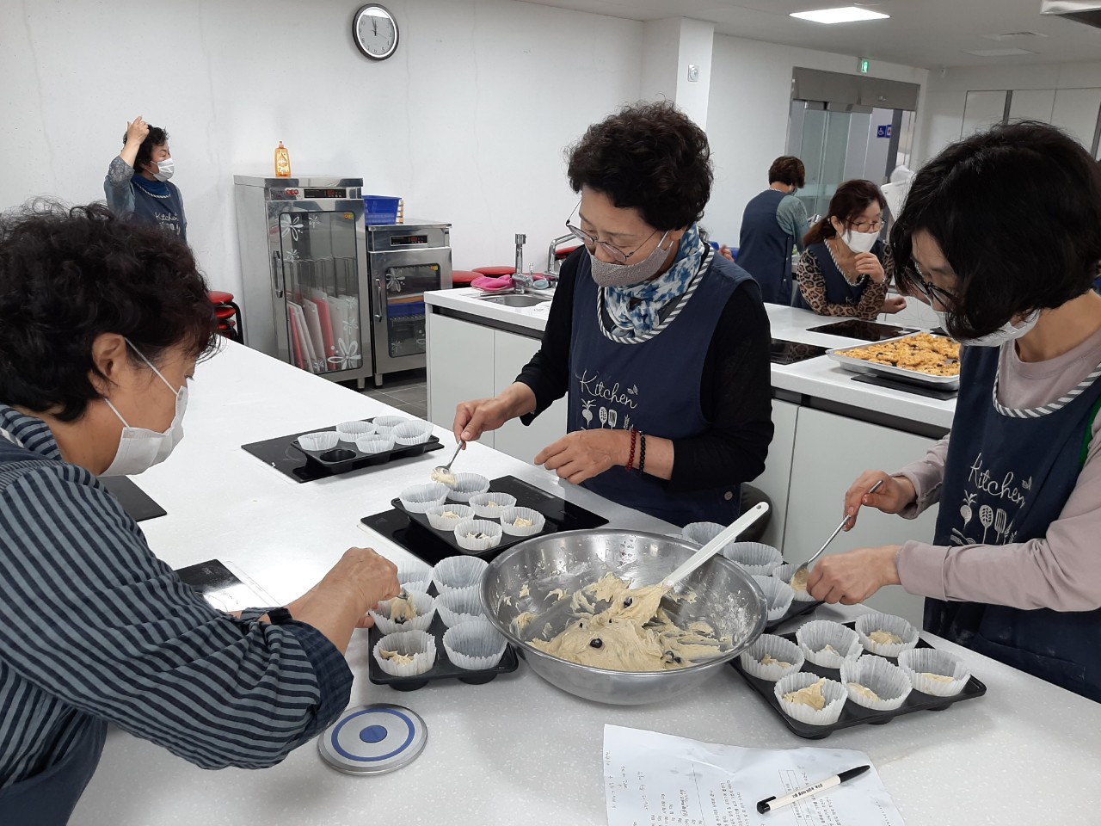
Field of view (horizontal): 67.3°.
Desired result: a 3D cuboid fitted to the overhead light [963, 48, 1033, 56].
[{"bbox_3d":[5.034,-4.061,9.280,0.600,0.040,0.600,-14,22,-40],"label":"overhead light"}]

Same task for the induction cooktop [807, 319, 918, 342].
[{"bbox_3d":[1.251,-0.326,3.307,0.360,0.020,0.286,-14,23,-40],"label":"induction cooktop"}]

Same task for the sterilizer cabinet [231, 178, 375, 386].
[{"bbox_3d":[-1.565,-0.802,5.307,0.630,1.360,0.490,-13,22,-39],"label":"sterilizer cabinet"}]

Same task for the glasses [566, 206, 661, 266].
[{"bbox_3d":[0.123,-0.348,1.446,0.138,0.045,0.135,32,73,24],"label":"glasses"}]

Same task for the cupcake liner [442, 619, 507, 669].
[{"bbox_3d":[-0.095,0.306,1.052,0.081,0.045,0.081,1,17,0],"label":"cupcake liner"}]

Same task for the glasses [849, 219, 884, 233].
[{"bbox_3d":[1.273,-0.777,3.379,0.140,0.045,0.130,-6,32,-21],"label":"glasses"}]

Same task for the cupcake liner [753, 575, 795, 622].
[{"bbox_3d":[0.302,0.272,1.170,0.083,0.052,0.083,1,17,0],"label":"cupcake liner"}]

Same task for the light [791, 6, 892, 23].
[{"bbox_3d":[2.428,-3.350,6.933,0.590,0.050,0.590,-13,22,-39],"label":"light"}]

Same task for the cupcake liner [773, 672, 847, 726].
[{"bbox_3d":[0.301,0.339,0.957,0.084,0.050,0.084,1,17,0],"label":"cupcake liner"}]

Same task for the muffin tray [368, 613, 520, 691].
[{"bbox_3d":[-0.151,0.290,1.116,0.180,0.032,0.268,-3,17,-11],"label":"muffin tray"}]

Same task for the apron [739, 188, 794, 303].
[{"bbox_3d":[1.364,-0.934,5.105,0.300,0.860,0.420,-14,22,-40],"label":"apron"}]

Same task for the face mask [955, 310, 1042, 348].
[{"bbox_3d":[0.519,-0.123,1.010,0.140,0.120,0.110,19,68,45],"label":"face mask"}]

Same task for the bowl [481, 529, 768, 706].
[{"bbox_3d":[0.087,0.273,1.050,0.355,0.108,0.355,1,17,0],"label":"bowl"}]

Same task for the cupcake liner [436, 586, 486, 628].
[{"bbox_3d":[-0.115,0.278,1.142,0.083,0.045,0.083,1,17,0],"label":"cupcake liner"}]

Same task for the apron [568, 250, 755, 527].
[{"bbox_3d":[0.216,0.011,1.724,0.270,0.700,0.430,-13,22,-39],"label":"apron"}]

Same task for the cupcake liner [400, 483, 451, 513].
[{"bbox_3d":[-0.225,0.166,1.487,0.086,0.045,0.086,1,17,0],"label":"cupcake liner"}]

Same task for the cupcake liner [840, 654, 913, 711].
[{"bbox_3d":[0.378,0.330,0.971,0.080,0.049,0.080,-14,22,-40],"label":"cupcake liner"}]

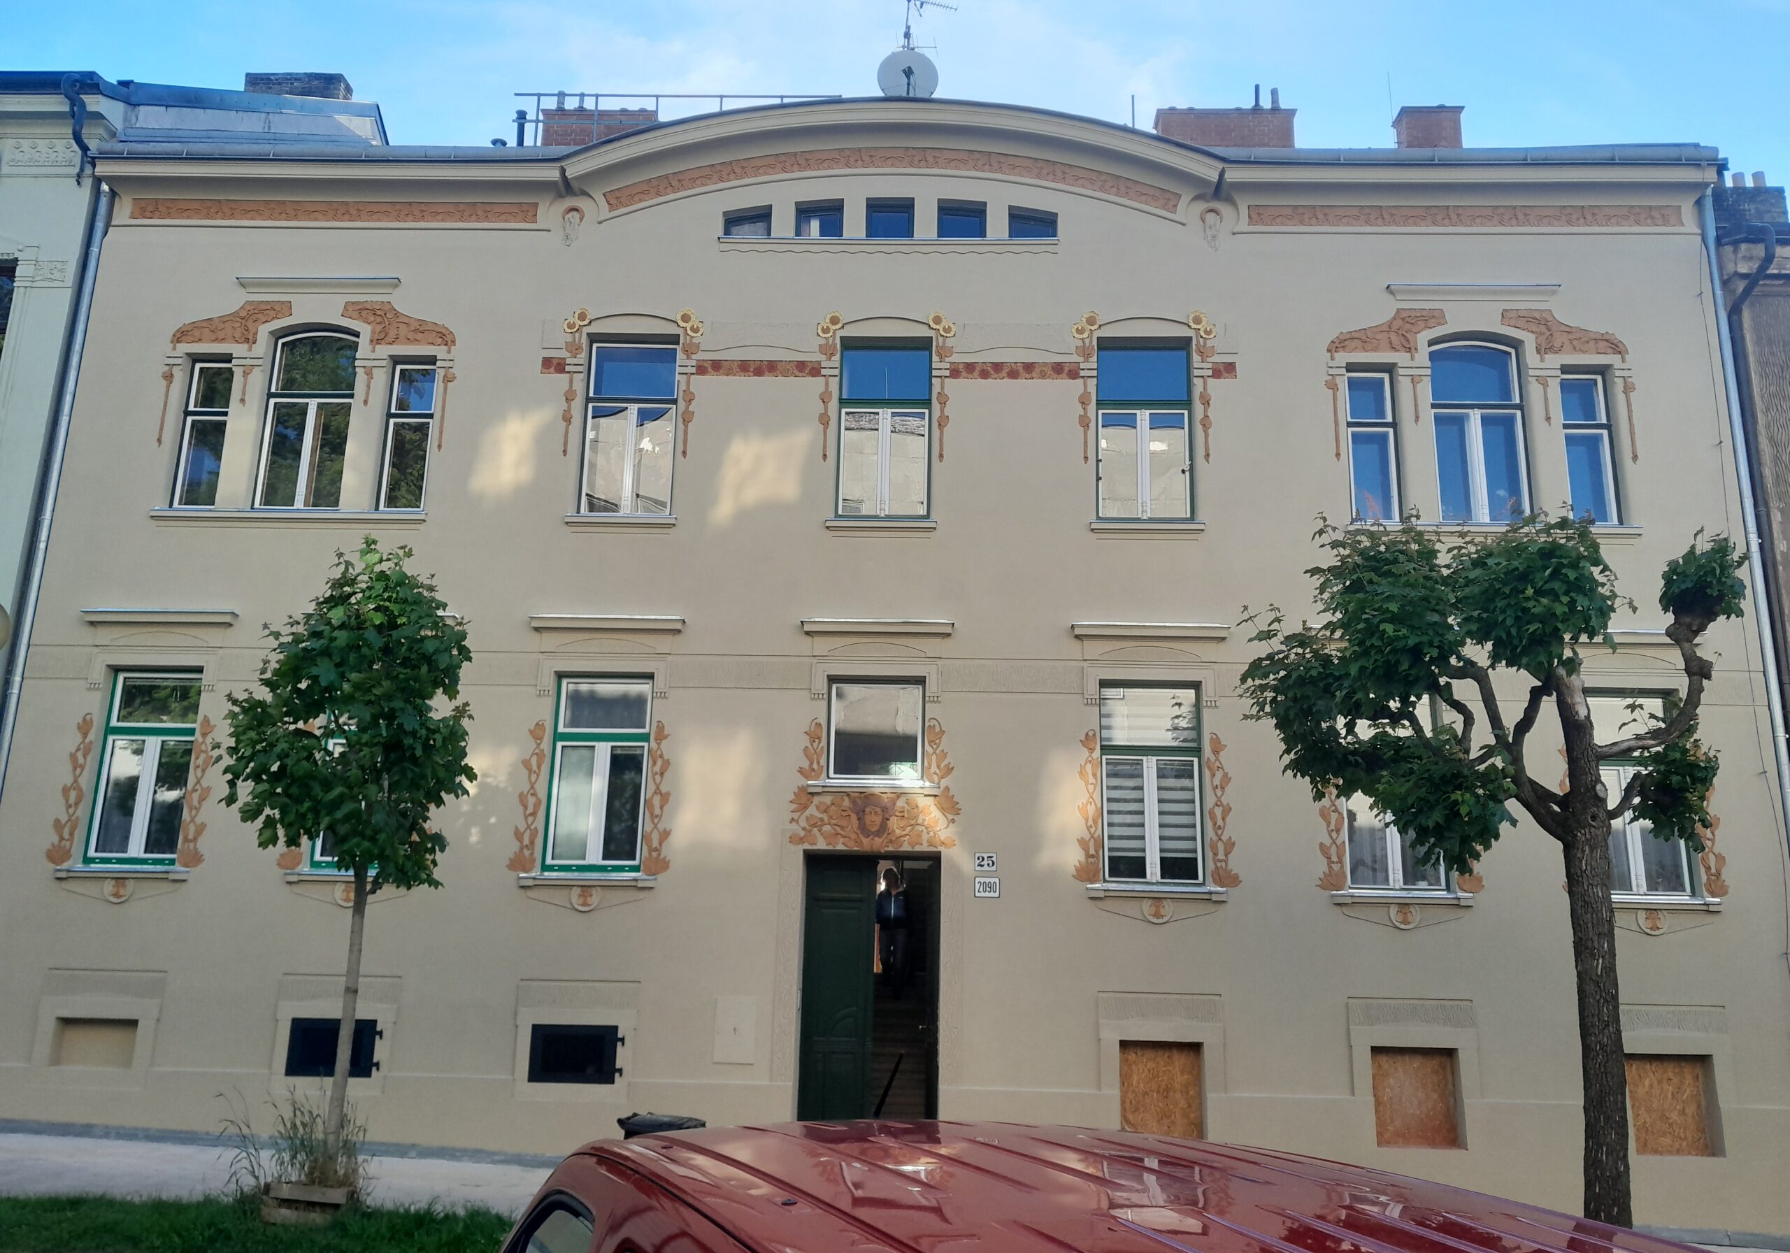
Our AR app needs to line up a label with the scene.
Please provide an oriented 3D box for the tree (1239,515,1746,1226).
[{"bbox_3d":[5.228,2.210,11.360,4.300,6.500,3.200,1,-13,2],"label":"tree"}]

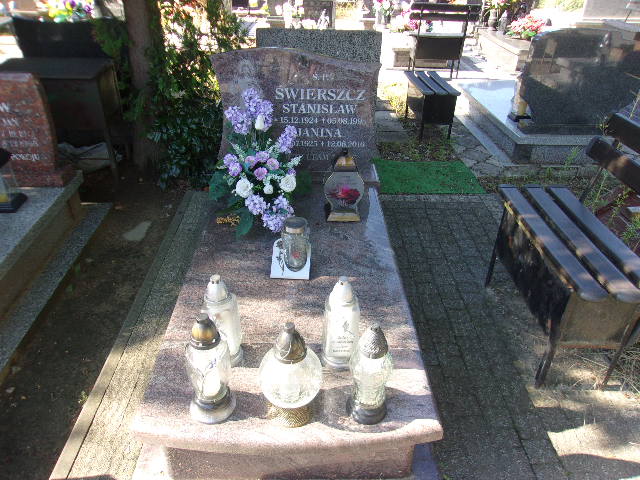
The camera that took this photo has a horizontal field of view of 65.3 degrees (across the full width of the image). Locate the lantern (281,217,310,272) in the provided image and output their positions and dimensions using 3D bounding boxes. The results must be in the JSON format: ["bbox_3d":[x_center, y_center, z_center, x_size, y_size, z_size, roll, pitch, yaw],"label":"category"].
[{"bbox_3d":[-0.093,0.017,1.886,0.103,0.199,0.103,0,31,0],"label":"lantern"}]

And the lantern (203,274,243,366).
[{"bbox_3d":[-0.283,0.227,1.445,0.102,0.291,0.102,2,31,3],"label":"lantern"}]

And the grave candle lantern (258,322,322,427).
[{"bbox_3d":[-0.076,0.330,1.274,0.163,0.288,0.163,0,31,-2],"label":"grave candle lantern"}]

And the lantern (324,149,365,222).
[{"bbox_3d":[0.116,-0.250,2.232,0.176,0.319,0.115,0,31,-2],"label":"lantern"}]

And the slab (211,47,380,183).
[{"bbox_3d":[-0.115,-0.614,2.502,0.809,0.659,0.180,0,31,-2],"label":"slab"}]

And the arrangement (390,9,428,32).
[{"bbox_3d":[1.326,-3.288,7.486,0.500,0.300,0.380,0,31,0],"label":"arrangement"}]

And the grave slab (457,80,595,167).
[{"bbox_3d":[2.082,-1.195,4.828,1.120,0.220,1.941,0,31,-2],"label":"grave slab"}]

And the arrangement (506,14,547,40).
[{"bbox_3d":[2.960,-3.078,7.181,0.500,0.310,0.400,0,31,0],"label":"arrangement"}]

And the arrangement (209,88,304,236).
[{"bbox_3d":[-0.262,-0.335,2.164,0.400,0.520,0.320,0,31,0],"label":"arrangement"}]

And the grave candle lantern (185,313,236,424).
[{"bbox_3d":[-0.284,0.317,1.272,0.122,0.306,0.122,0,31,-2],"label":"grave candle lantern"}]

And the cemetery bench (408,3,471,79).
[{"bbox_3d":[1.430,-2.398,5.987,0.800,0.840,0.430,3,31,4],"label":"cemetery bench"}]

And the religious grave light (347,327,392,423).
[{"bbox_3d":[0.130,0.335,1.283,0.110,0.280,0.110,0,31,-2],"label":"religious grave light"}]

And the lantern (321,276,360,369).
[{"bbox_3d":[0.059,0.231,1.438,0.102,0.292,0.100,-2,31,-3],"label":"lantern"}]

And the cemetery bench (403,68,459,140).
[{"bbox_3d":[1.010,-1.259,4.684,0.324,0.430,0.913,0,31,-2],"label":"cemetery bench"}]

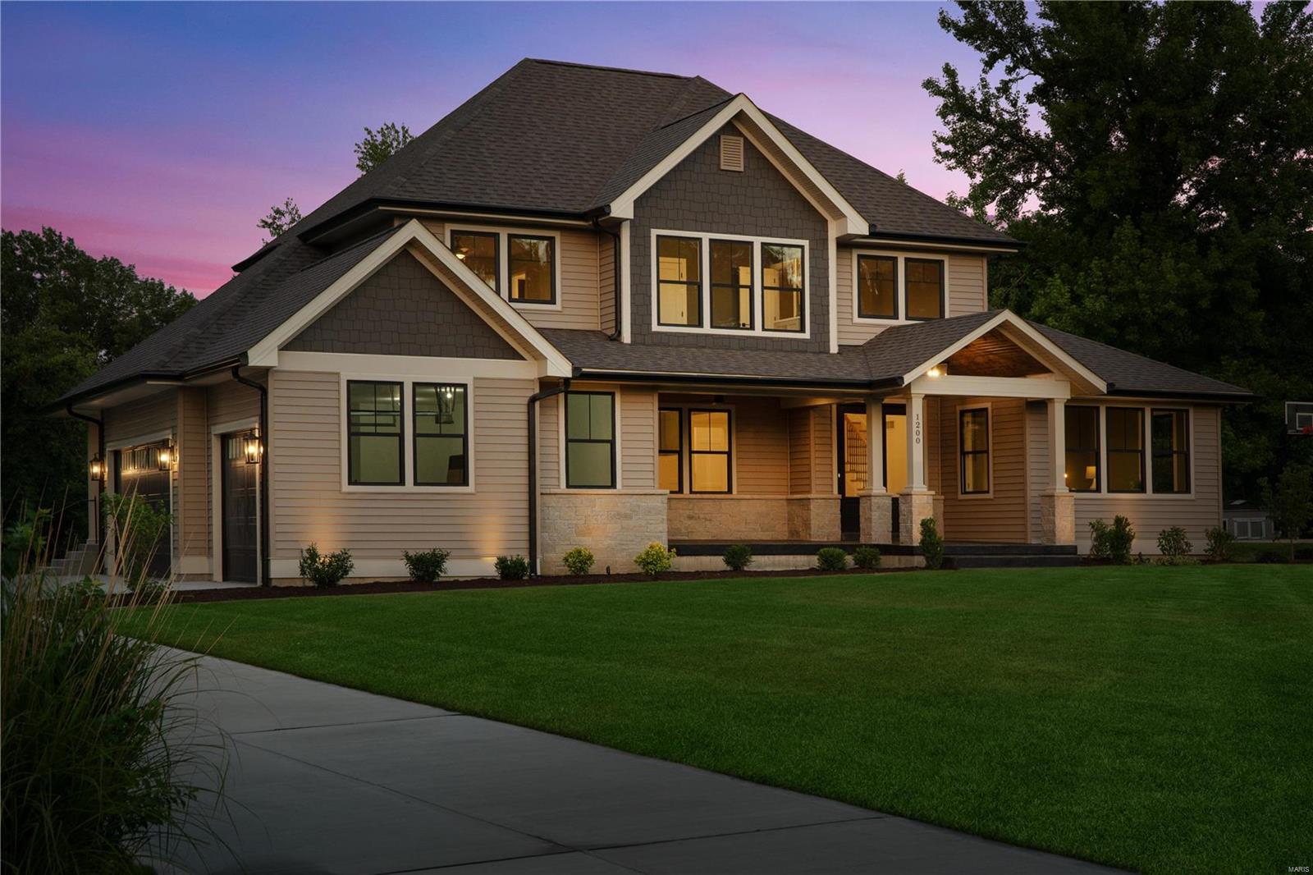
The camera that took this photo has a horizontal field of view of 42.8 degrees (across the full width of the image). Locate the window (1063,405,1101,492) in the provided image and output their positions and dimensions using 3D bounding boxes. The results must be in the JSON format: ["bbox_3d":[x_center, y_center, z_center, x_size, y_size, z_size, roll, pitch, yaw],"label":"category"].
[{"bbox_3d":[7.798,0.217,30.830,0.880,1.600,0.100,0,-2,-26],"label":"window"}]

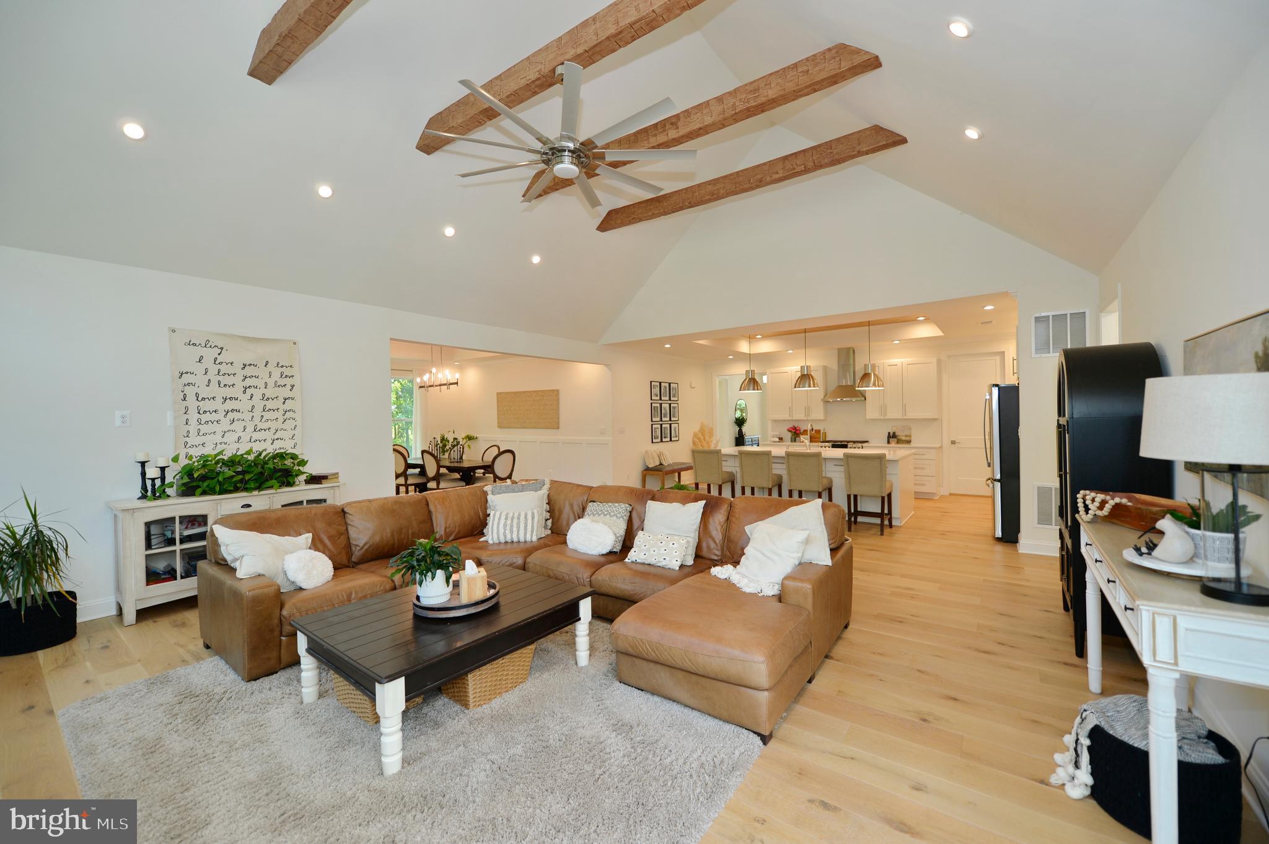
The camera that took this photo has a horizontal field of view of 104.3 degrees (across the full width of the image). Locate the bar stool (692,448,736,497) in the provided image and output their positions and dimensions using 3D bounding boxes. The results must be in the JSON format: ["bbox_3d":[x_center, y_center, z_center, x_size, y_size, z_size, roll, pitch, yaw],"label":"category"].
[{"bbox_3d":[1.216,0.907,7.590,0.485,1.000,0.560,-1,1,36],"label":"bar stool"}]

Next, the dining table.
[{"bbox_3d":[-3.379,1.103,8.862,2.200,0.760,0.920,-1,1,36],"label":"dining table"}]

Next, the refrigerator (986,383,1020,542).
[{"bbox_3d":[4.710,0.471,5.838,0.860,1.780,0.910,-1,1,36],"label":"refrigerator"}]

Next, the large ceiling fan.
[{"bbox_3d":[-0.464,-2.045,3.366,1.770,0.720,1.770,-1,1,36],"label":"large ceiling fan"}]

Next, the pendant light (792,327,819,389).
[{"bbox_3d":[2.602,-1.001,7.489,0.360,1.009,0.360,-1,0,37],"label":"pendant light"}]

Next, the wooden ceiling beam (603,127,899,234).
[{"bbox_3d":[0.987,-2.582,5.392,3.510,0.190,0.122,-1,1,36],"label":"wooden ceiling beam"}]

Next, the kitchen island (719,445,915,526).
[{"bbox_3d":[2.635,0.918,7.545,2.780,0.915,1.550,-1,0,37],"label":"kitchen island"}]

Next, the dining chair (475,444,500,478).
[{"bbox_3d":[-3.111,0.991,10.034,0.500,1.000,0.580,-1,0,37],"label":"dining chair"}]

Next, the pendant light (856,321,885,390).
[{"bbox_3d":[3.315,-0.991,6.950,0.360,1.060,0.360,-1,0,37],"label":"pendant light"}]

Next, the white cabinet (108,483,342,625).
[{"bbox_3d":[-3.372,1.038,4.188,0.425,0.865,1.466,-1,0,37],"label":"white cabinet"}]

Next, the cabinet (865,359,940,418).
[{"bbox_3d":[4.910,-0.584,9.057,1.145,1.040,0.340,-1,1,36],"label":"cabinet"}]

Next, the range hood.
[{"bbox_3d":[4.101,-0.919,9.521,0.770,1.000,0.500,-1,1,36],"label":"range hood"}]

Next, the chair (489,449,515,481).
[{"bbox_3d":[-2.333,0.976,8.160,0.590,0.990,0.510,-1,1,36],"label":"chair"}]

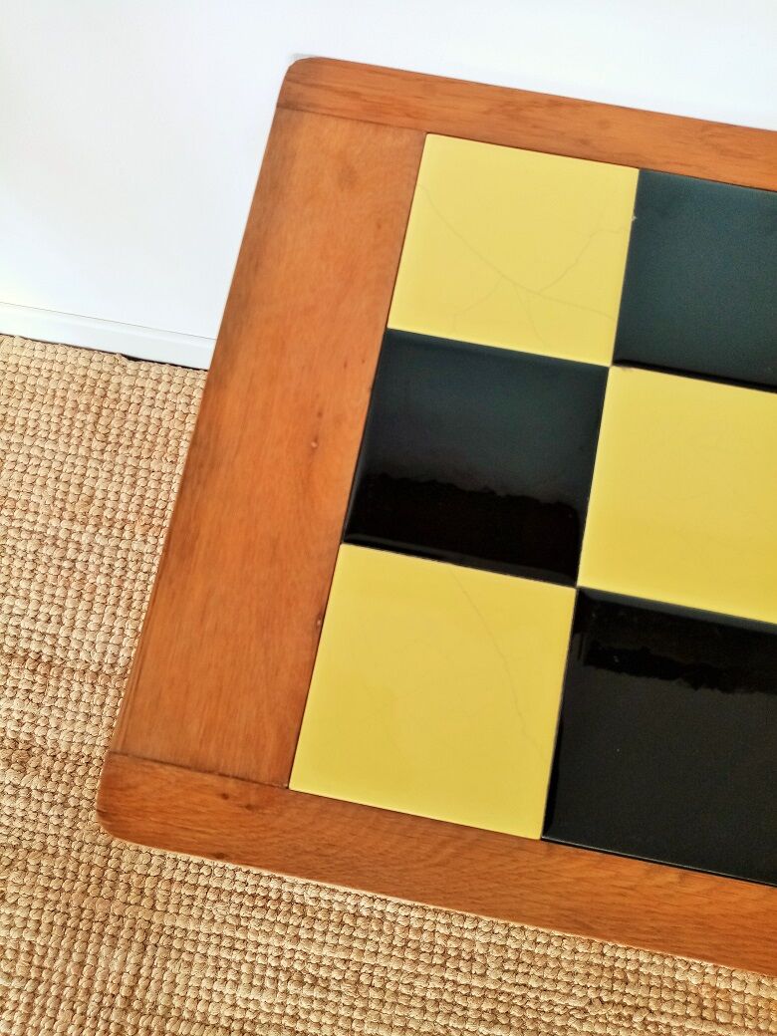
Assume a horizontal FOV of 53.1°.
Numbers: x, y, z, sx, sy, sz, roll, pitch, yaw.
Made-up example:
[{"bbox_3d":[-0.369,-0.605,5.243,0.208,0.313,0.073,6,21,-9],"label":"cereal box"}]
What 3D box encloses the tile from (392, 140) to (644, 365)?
[{"bbox_3d":[0.088,-0.187,0.542,0.150,0.009,0.150,11,78,3],"label":"tile"}]

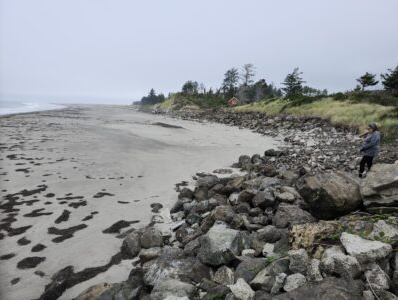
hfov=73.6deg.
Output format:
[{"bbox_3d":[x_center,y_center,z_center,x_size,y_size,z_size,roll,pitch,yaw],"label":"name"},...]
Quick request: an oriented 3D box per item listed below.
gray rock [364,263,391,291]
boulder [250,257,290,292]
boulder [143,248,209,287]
[{"bbox_3d":[1.929,1.366,2.877,0.228,0.262,0.217,9,14,36],"label":"gray rock"},{"bbox_3d":[0.904,1.581,3.397,0.568,0.307,0.341,-6,13,-32],"label":"boulder"},{"bbox_3d":[-0.343,1.794,4.120,1.010,0.471,0.626,0,11,-5],"label":"boulder"}]

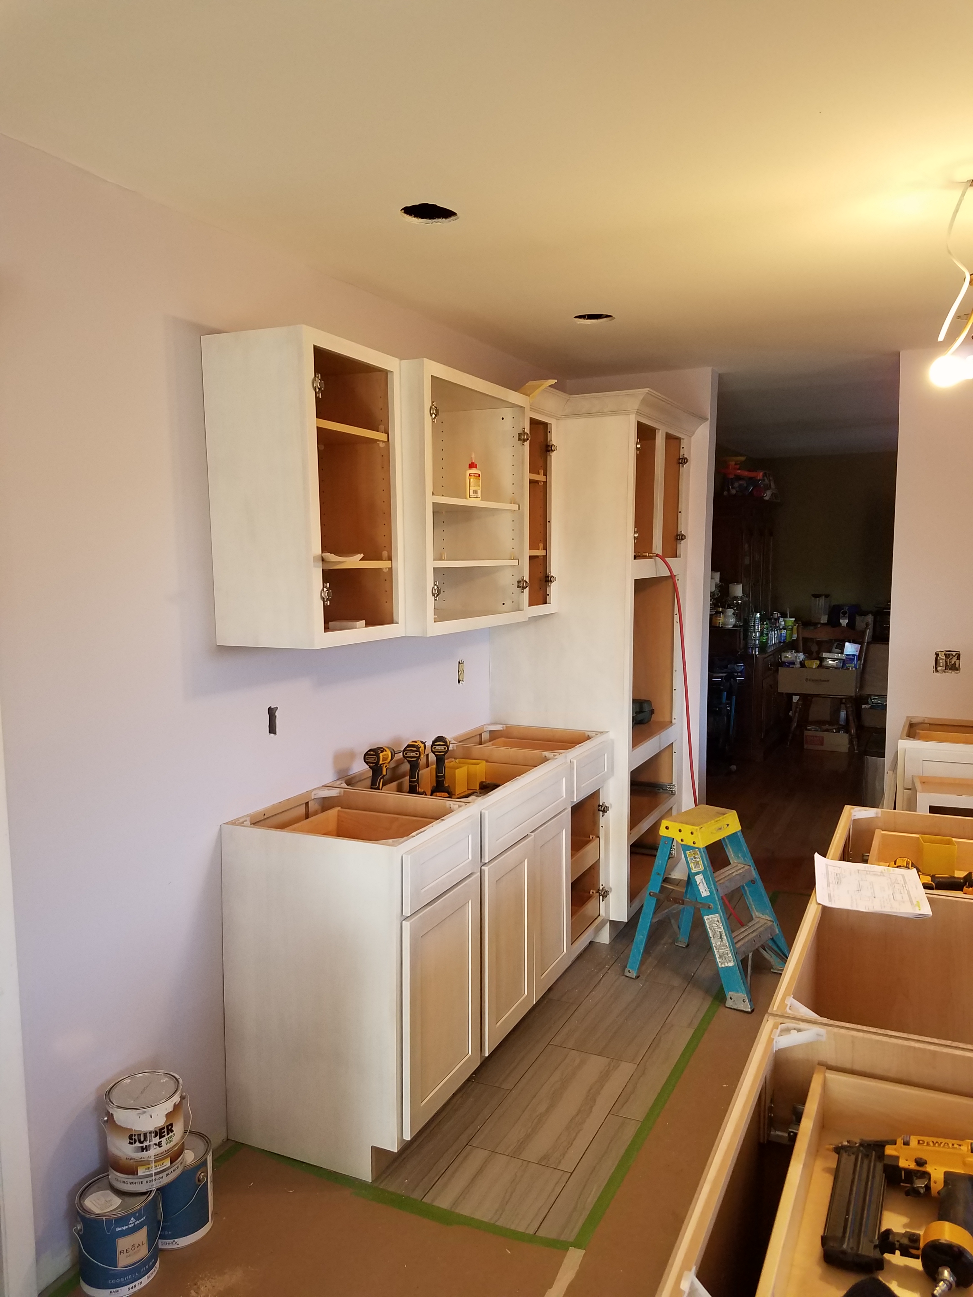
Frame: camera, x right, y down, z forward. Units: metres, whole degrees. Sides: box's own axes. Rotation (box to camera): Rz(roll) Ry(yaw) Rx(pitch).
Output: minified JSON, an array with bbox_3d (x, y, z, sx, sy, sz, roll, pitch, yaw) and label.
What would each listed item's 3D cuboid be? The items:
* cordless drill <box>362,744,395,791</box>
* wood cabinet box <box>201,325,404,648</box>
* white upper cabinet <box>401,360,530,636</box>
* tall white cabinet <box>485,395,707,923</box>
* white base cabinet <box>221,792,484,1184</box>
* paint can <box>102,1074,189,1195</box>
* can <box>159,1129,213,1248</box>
[{"bbox_3d":[-0.336,0.403,3.033,0.070,0.195,0.150,3,6,31],"label":"cordless drill"},{"bbox_3d":[-0.469,-0.408,2.625,0.305,0.777,0.460,2,6,25],"label":"wood cabinet box"},{"bbox_3d":[-0.181,-0.460,3.159,0.380,0.775,0.757,2,6,25],"label":"white upper cabinet"},{"bbox_3d":[0.494,0.063,4.333,0.655,2.190,0.957,2,6,24],"label":"tall white cabinet"},{"bbox_3d":[-0.352,0.886,2.701,0.546,0.876,0.465,2,6,25],"label":"white base cabinet"},{"bbox_3d":[-0.767,1.090,2.201,0.170,0.191,0.170,0,5,0],"label":"paint can"},{"bbox_3d":[-0.729,1.272,2.294,0.170,0.191,0.170,0,5,0],"label":"can"}]

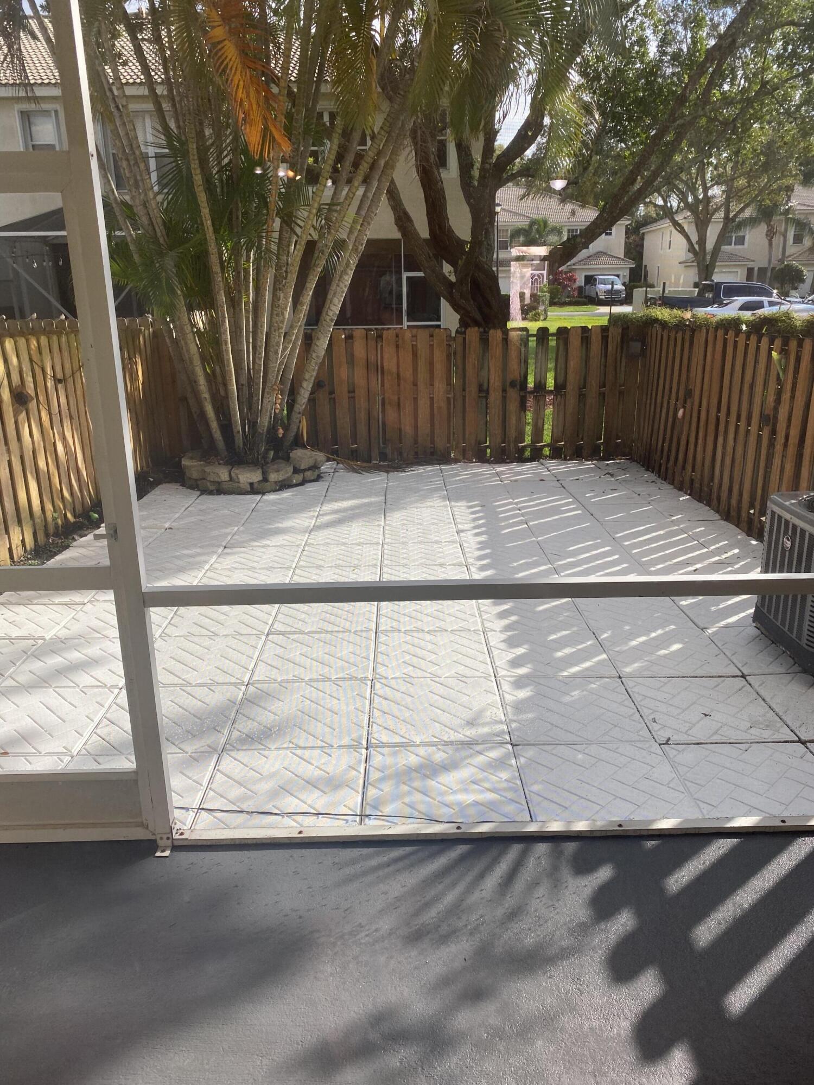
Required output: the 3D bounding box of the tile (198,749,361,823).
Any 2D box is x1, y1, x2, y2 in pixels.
[{"bbox_3d":[-0.463,0.965,3.133,0.600,0.042,0.560,-1,17,0],"label":"tile"}]

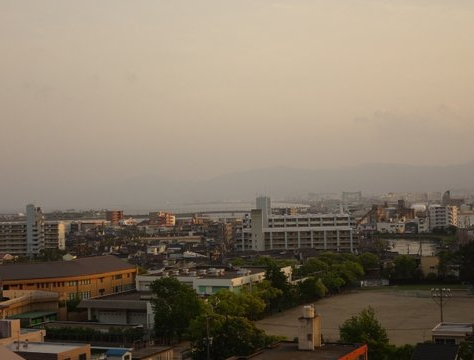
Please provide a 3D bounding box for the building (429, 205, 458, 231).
[{"bbox_3d":[157.600,28.700,696.000,14.500,19.500,17.000,-2,-1,40],"label":"building"}]

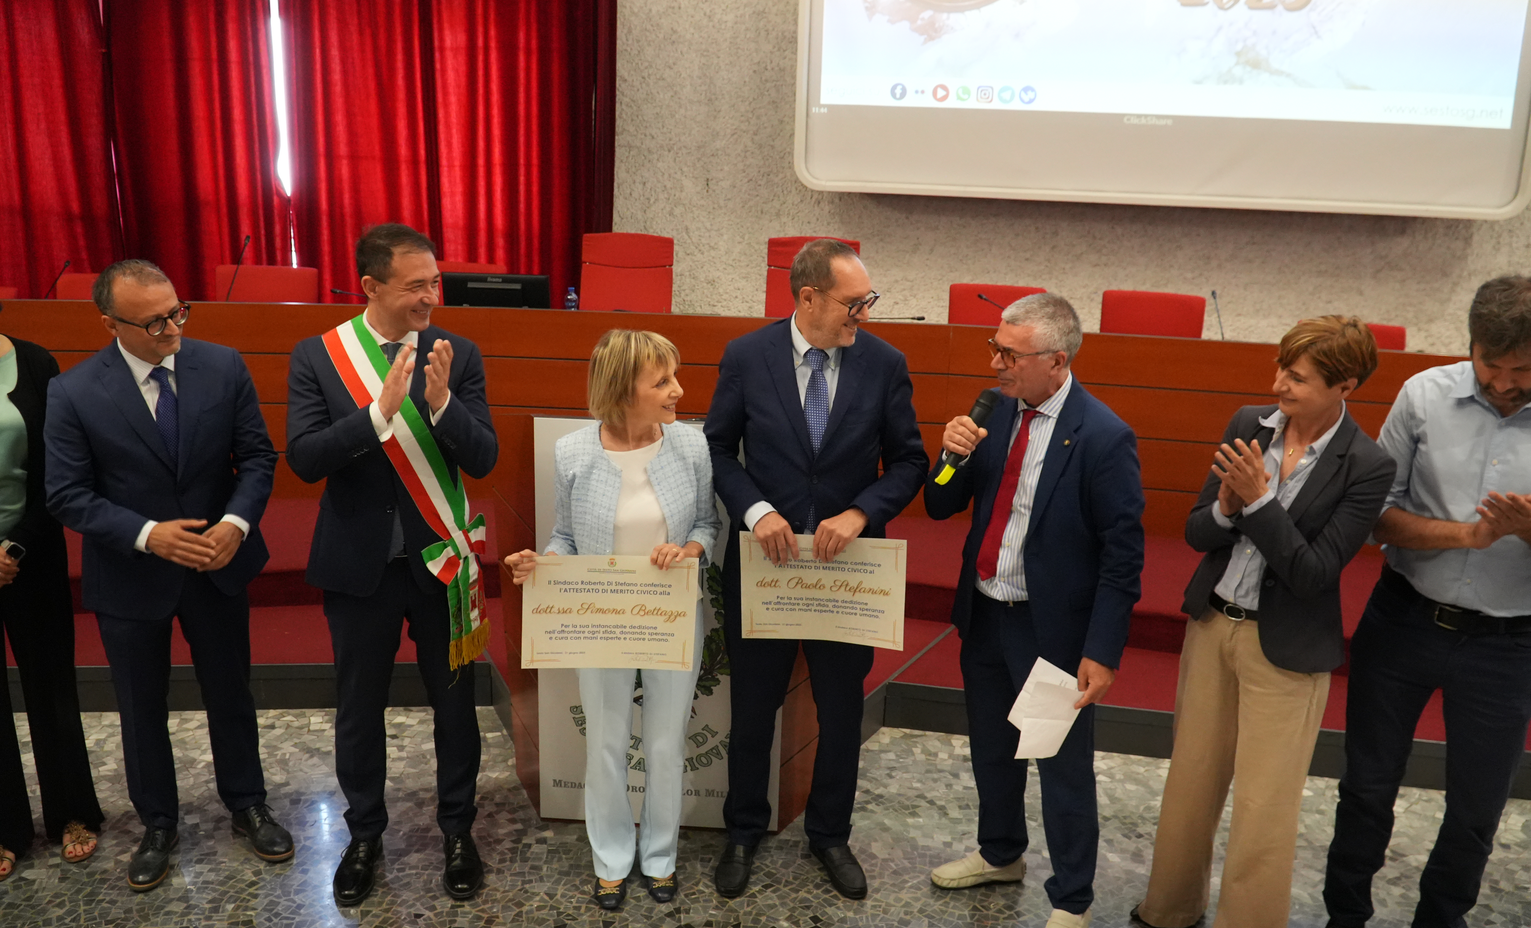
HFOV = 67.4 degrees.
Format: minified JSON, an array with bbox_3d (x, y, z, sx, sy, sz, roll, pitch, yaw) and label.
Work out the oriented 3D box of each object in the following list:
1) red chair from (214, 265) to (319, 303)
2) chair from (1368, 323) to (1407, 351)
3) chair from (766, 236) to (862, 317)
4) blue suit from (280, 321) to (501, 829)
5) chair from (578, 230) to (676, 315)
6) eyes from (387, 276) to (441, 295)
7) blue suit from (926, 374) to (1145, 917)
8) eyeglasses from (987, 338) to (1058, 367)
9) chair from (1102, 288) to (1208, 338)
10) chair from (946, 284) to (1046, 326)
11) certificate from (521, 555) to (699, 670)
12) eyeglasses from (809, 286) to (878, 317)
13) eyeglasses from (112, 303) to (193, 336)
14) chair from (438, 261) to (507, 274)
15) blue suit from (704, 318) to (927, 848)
[{"bbox_3d":[-2.810,-0.581,6.339,0.600,1.000,0.600,2,12,-2],"label":"red chair"},{"bbox_3d":[2.914,-0.207,5.802,0.600,0.980,0.600,7,13,21],"label":"chair"},{"bbox_3d":[0.240,-0.656,6.572,0.580,1.250,0.620,3,13,3],"label":"chair"},{"bbox_3d":[-0.946,0.380,2.963,0.550,1.465,0.400,-1,13,-13],"label":"blue suit"},{"bbox_3d":[-0.859,-0.731,6.752,0.600,1.220,0.620,3,12,4],"label":"chair"},{"bbox_3d":[-0.858,-0.435,2.800,0.120,0.035,0.050,-14,22,-39],"label":"eyes"},{"bbox_3d":[0.723,0.496,2.997,0.540,1.410,0.400,11,15,35],"label":"blue suit"},{"bbox_3d":[0.653,-0.283,2.883,0.140,0.048,0.140,-6,22,-17],"label":"eyeglasses"},{"bbox_3d":[2.127,-0.408,6.356,0.600,1.050,0.620,5,13,11],"label":"chair"},{"bbox_3d":[1.317,-0.539,6.744,0.600,1.000,0.600,5,12,12],"label":"chair"},{"bbox_3d":[-0.380,0.367,2.803,0.420,0.297,0.012,2,15,-8],"label":"certificate"},{"bbox_3d":[0.194,-0.432,2.932,0.140,0.048,0.140,29,32,25],"label":"eyeglasses"},{"bbox_3d":[-1.539,-0.365,2.880,0.140,0.045,0.145,-25,26,-29],"label":"eyeglasses"},{"bbox_3d":[-1.867,-0.667,6.792,0.600,1.030,0.600,3,12,3],"label":"chair"},{"bbox_3d":[0.110,0.392,3.068,0.580,1.495,0.360,3,13,5],"label":"blue suit"}]

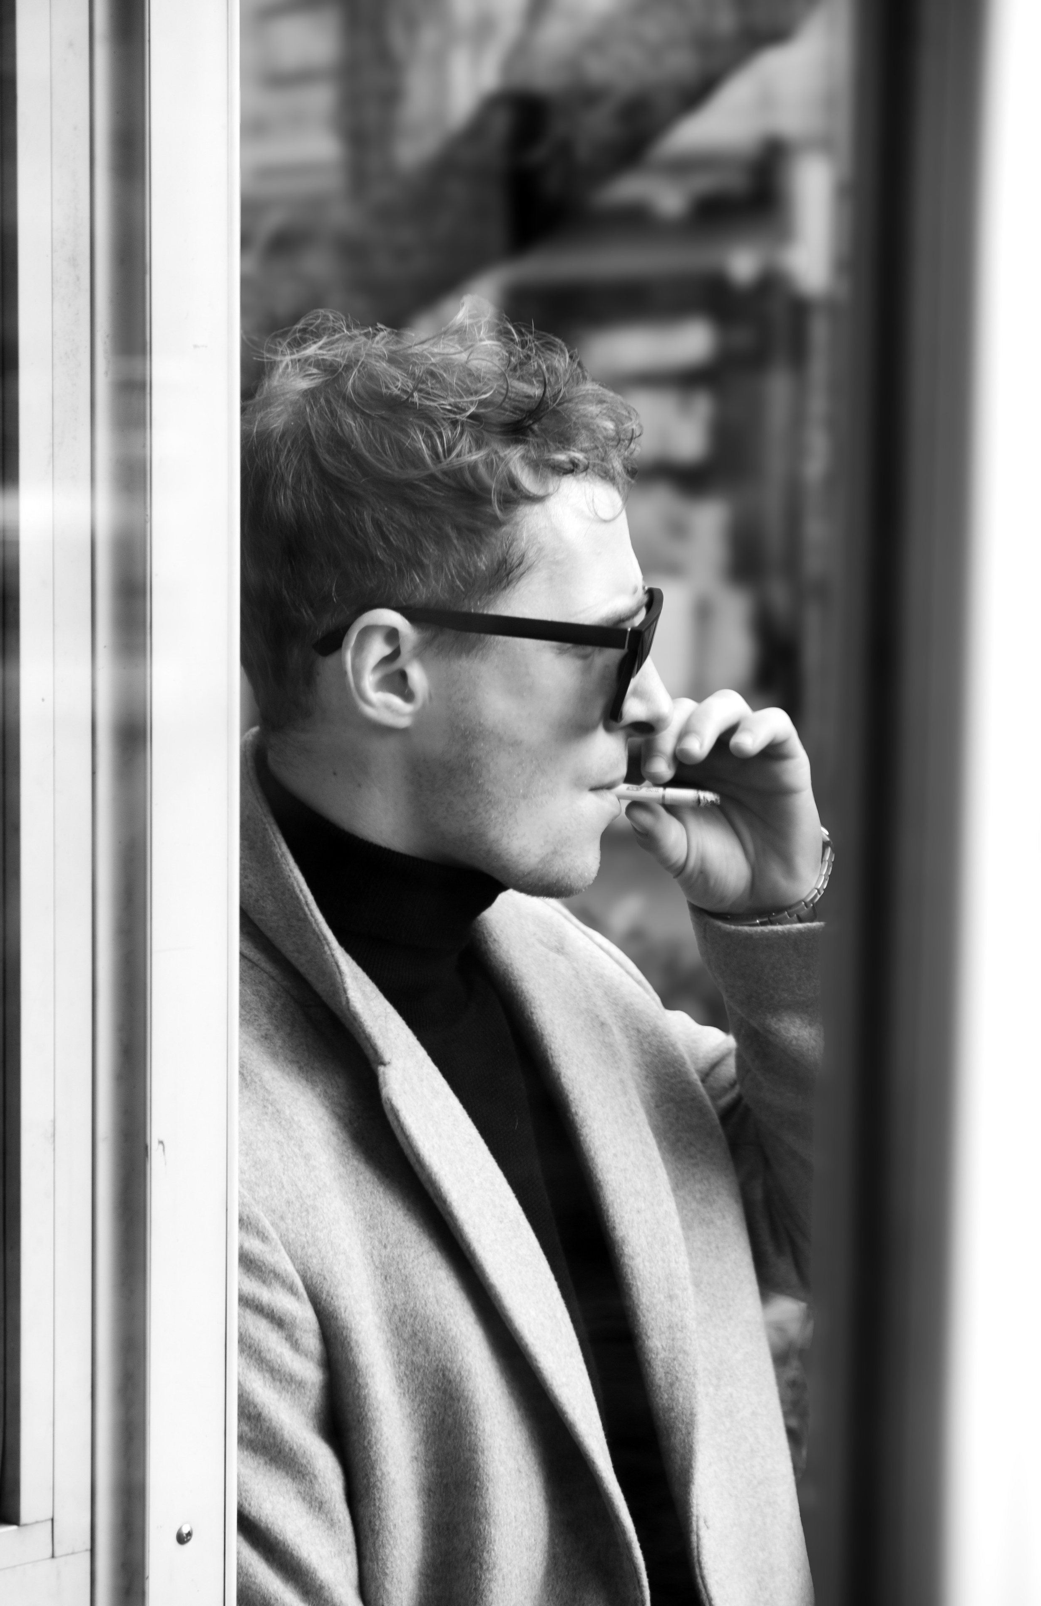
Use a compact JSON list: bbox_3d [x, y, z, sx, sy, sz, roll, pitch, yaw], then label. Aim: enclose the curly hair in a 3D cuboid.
[{"bbox_3d":[-0.045,-0.137,1.770,0.208,0.202,0.180,2,6,8],"label":"curly hair"}]

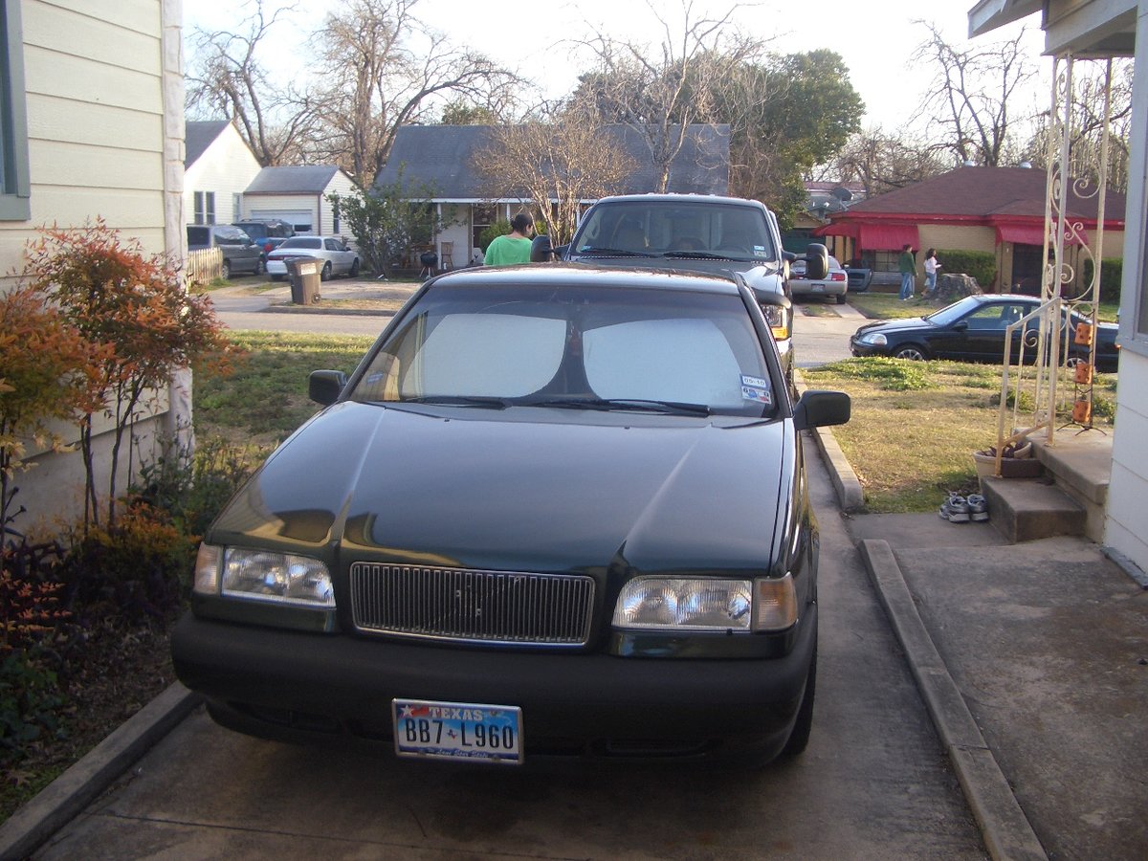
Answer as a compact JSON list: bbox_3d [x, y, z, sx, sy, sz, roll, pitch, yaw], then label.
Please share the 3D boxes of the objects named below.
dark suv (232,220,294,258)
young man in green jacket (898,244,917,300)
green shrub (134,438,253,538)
[{"bbox_3d":[-12.330,-7.615,46.891,1.800,1.740,4.500,1,10,6],"label":"dark suv"},{"bbox_3d":[10.355,-4.892,36.000,0.420,1.710,0.520,-7,12,-34],"label":"young man in green jacket"},{"bbox_3d":[-1.879,0.282,5.750,0.560,0.500,0.500,2,10,8],"label":"green shrub"}]

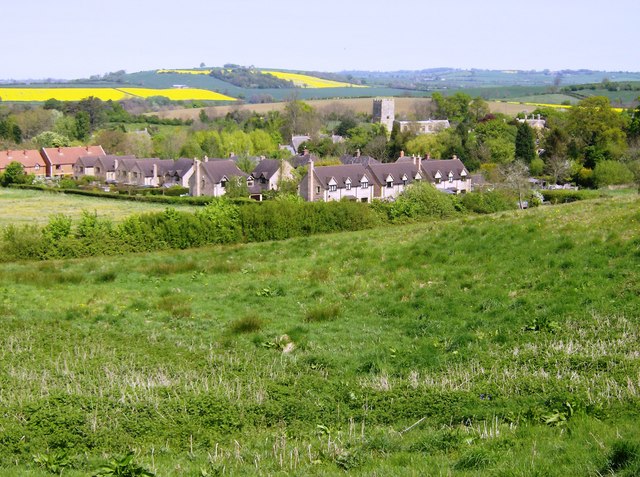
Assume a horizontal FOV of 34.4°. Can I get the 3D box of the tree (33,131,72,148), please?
[{"bbox_3d":[-84.160,-29.100,325.000,12.580,9.860,11.960,0,8,0],"label":"tree"}]

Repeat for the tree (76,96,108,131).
[{"bbox_3d":[-90.690,-48.420,410.000,11.910,16.040,11.310,0,8,0],"label":"tree"}]

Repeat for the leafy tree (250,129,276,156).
[{"bbox_3d":[-16.980,-27.020,305.000,8.270,11.040,7.850,0,8,0],"label":"leafy tree"}]

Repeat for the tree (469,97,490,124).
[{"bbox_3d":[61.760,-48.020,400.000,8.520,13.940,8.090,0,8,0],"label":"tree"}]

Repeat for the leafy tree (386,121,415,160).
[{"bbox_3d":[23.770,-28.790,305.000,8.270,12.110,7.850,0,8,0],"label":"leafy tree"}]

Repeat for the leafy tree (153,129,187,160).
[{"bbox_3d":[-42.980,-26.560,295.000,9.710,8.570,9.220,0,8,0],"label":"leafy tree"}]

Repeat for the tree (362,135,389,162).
[{"bbox_3d":[14.770,-23.430,275.000,6.920,8.520,6.580,0,8,0],"label":"tree"}]

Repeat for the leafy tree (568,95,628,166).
[{"bbox_3d":[69.060,-25.230,258.000,14.990,20.690,14.240,0,8,0],"label":"leafy tree"}]

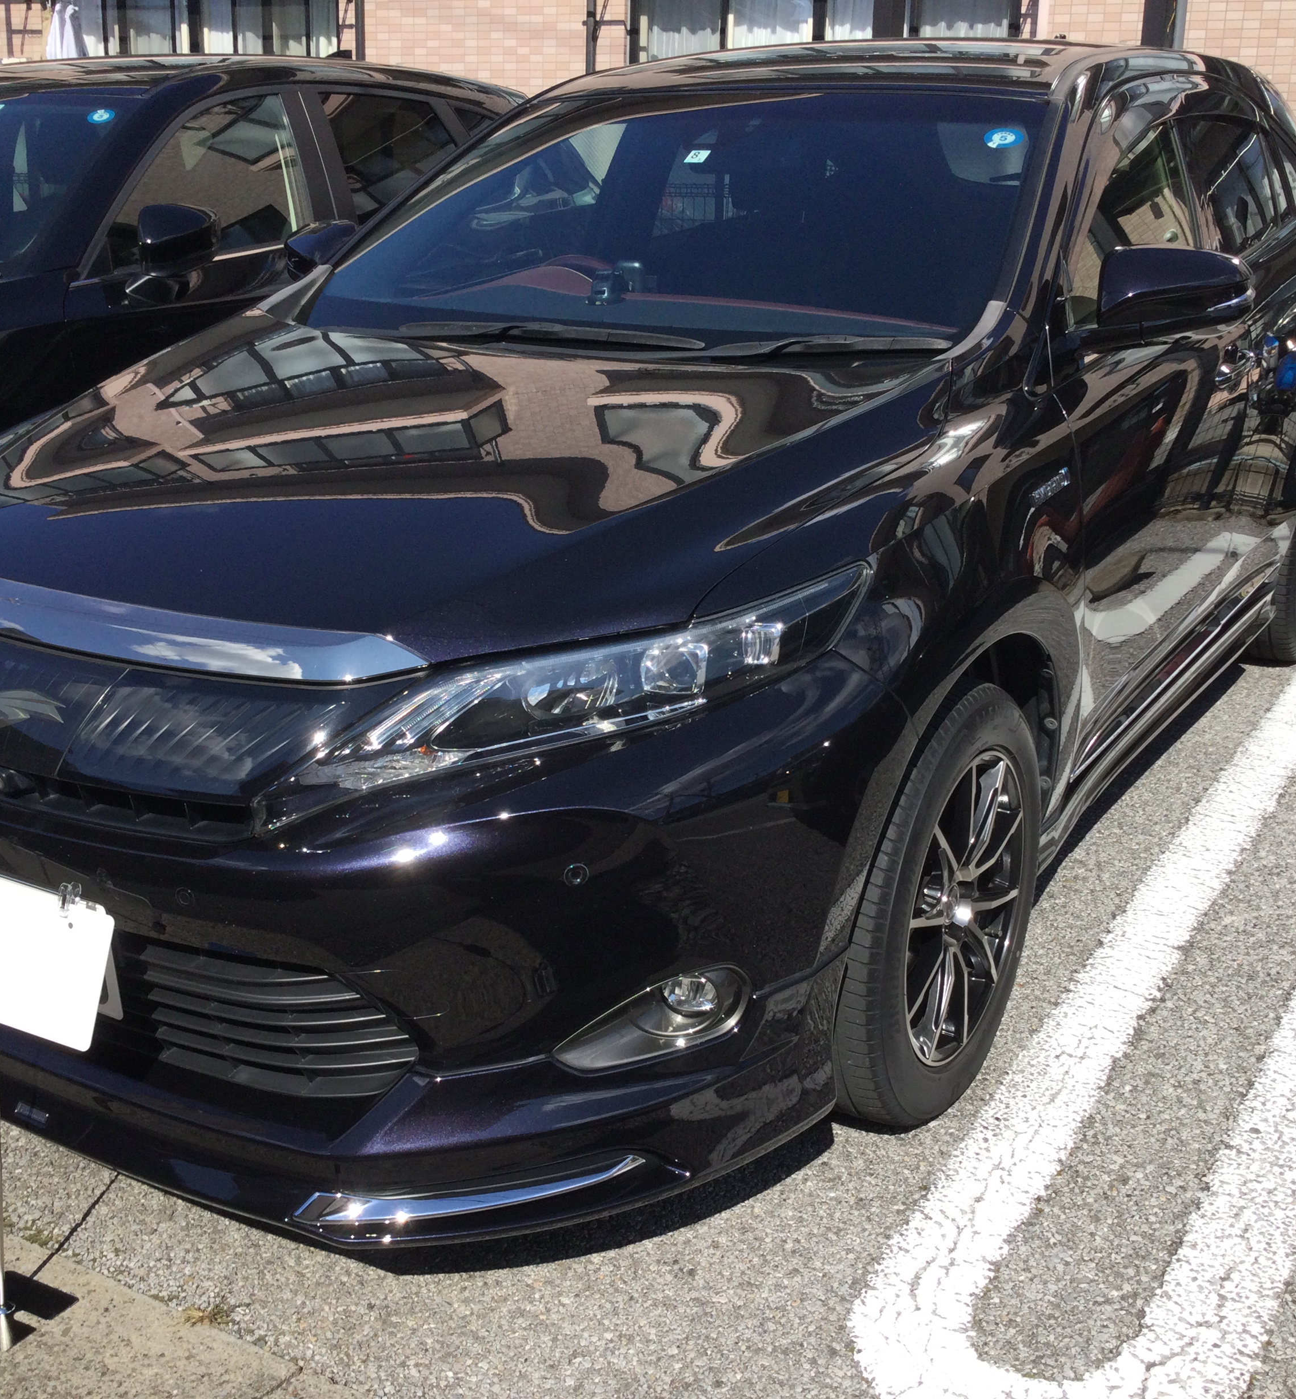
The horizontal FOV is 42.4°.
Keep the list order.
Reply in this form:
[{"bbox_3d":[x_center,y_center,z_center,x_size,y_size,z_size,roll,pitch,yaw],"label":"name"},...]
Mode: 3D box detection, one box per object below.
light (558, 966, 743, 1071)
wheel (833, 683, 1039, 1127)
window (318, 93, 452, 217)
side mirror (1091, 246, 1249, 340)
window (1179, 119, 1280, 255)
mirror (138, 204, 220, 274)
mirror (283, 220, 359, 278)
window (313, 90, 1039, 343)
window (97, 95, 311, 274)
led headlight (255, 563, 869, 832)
[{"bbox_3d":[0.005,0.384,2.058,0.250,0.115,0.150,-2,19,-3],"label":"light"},{"bbox_3d":[0.389,0.294,2.582,0.240,0.715,0.715,11,22,30],"label":"wheel"},{"bbox_3d":[-0.717,-1.611,5.002,0.110,0.410,0.720,-12,10,36],"label":"window"},{"bbox_3d":[0.869,-0.675,2.746,0.250,0.165,0.180,11,22,30],"label":"side mirror"},{"bbox_3d":[1.303,-1.136,3.698,0.100,0.300,0.760,11,22,30],"label":"window"},{"bbox_3d":[-1.124,-1.099,3.978,0.200,0.165,0.165,11,22,30],"label":"mirror"},{"bbox_3d":[-0.708,-0.986,3.715,0.250,0.160,0.170,11,22,30],"label":"mirror"},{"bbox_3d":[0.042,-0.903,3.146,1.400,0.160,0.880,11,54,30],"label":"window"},{"bbox_3d":[-1.153,-1.342,4.301,0.120,0.410,0.780,11,22,30],"label":"window"},{"bbox_3d":[-0.074,-0.002,2.021,0.780,0.240,0.280,-6,20,-15],"label":"led headlight"}]

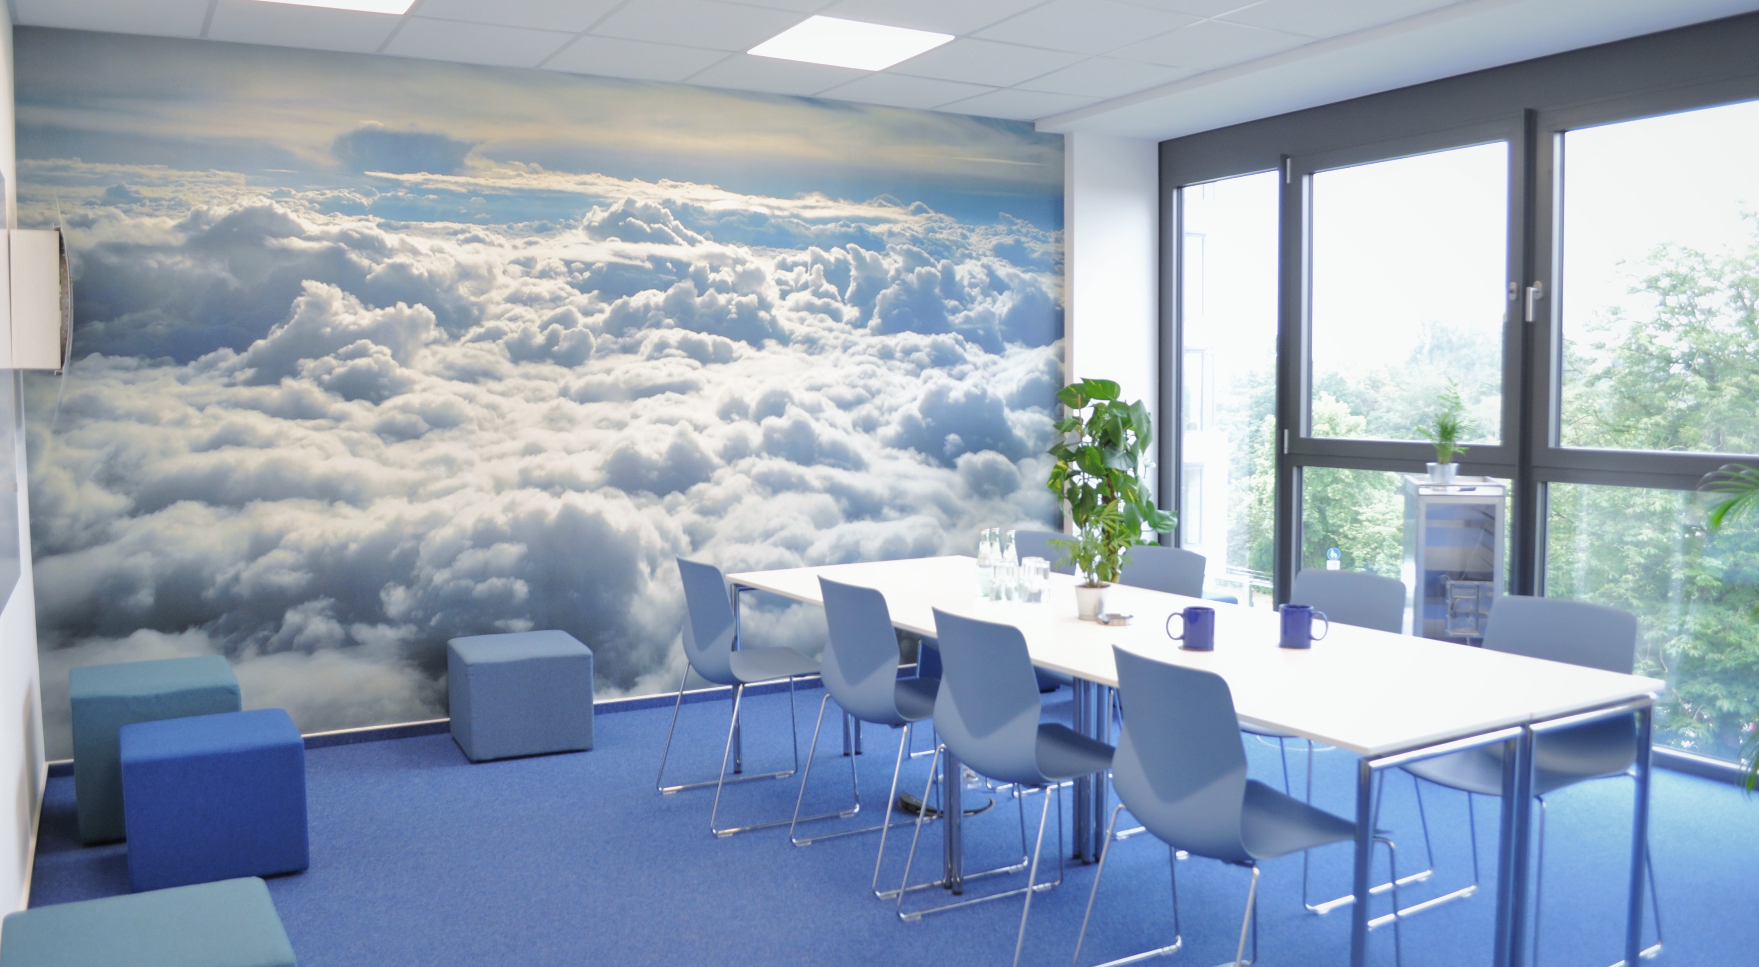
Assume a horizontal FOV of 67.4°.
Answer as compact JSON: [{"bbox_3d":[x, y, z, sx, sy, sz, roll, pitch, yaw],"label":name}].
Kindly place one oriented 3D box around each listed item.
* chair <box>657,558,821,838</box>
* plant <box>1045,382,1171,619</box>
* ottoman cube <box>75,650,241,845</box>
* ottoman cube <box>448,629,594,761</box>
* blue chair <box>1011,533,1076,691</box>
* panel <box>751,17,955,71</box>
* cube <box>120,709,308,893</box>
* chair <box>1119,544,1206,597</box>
[{"bbox_3d":[-0.404,0.670,4.416,0.542,0.837,0.492,-2,5,-24],"label":"chair"},{"bbox_3d":[0.685,0.034,3.922,0.374,0.714,0.374,1,5,10],"label":"plant"},{"bbox_3d":[-2.414,0.870,4.407,0.473,0.463,0.489,-3,5,-32],"label":"ottoman cube"},{"bbox_3d":[-1.419,0.838,5.212,0.463,0.389,0.474,-3,5,-27],"label":"ottoman cube"},{"bbox_3d":[0.458,0.629,4.873,0.542,0.837,0.492,-3,5,-29],"label":"blue chair"},{"bbox_3d":[-0.106,-1.666,4.998,0.610,0.040,0.610,-3,5,-29],"label":"panel"},{"bbox_3d":[-2.007,0.942,3.976,0.466,0.384,0.449,-3,5,-30],"label":"cube"},{"bbox_3d":[0.795,0.666,4.391,0.542,0.837,0.492,-3,5,-29],"label":"chair"}]

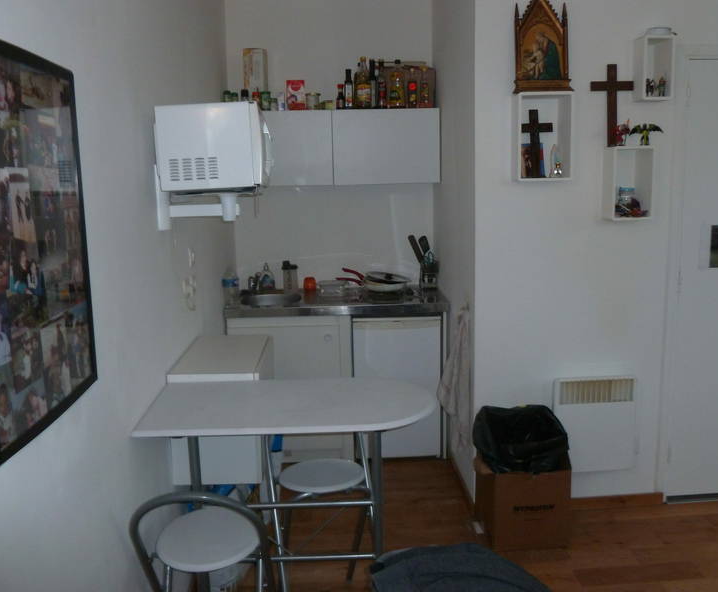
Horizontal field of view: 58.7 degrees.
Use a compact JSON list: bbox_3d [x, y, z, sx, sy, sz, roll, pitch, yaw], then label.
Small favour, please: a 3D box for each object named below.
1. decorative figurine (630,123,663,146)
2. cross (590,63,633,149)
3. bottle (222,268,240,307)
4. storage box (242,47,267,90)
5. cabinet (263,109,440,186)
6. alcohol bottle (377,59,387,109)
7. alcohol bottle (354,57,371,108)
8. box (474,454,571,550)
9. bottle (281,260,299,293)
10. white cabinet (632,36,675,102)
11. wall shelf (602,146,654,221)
[{"bbox_3d":[1.219,-0.682,2.706,0.145,0.093,0.050,-2,9,-5],"label":"decorative figurine"},{"bbox_3d":[1.099,-0.826,2.780,0.192,0.348,0.022,-2,9,-3],"label":"cross"},{"bbox_3d":[-0.700,-0.045,3.493,0.090,0.223,0.090,-2,9,-3],"label":"bottle"},{"bbox_3d":[-0.597,-1.233,3.709,0.140,0.380,0.085,-1,9,-2],"label":"storage box"},{"bbox_3d":[-0.156,-0.843,3.678,1.195,0.404,0.330,-2,9,-4],"label":"cabinet"},{"bbox_3d":[0.130,-1.191,3.613,0.064,0.283,0.064,-2,9,-3],"label":"alcohol bottle"},{"bbox_3d":[0.025,-1.197,3.625,0.094,0.310,0.088,-1,9,-2],"label":"alcohol bottle"},{"bbox_3d":[0.709,0.866,2.791,0.320,0.355,0.275,-2,9,-4],"label":"box"},{"bbox_3d":[-0.422,-0.105,3.943,0.098,0.206,0.095,-1,9,-2],"label":"bottle"},{"bbox_3d":[1.238,-0.946,2.688,0.120,0.250,0.095,-2,9,-4],"label":"white cabinet"},{"bbox_3d":[1.176,-0.490,2.795,0.174,0.306,0.112,-2,9,-3],"label":"wall shelf"}]

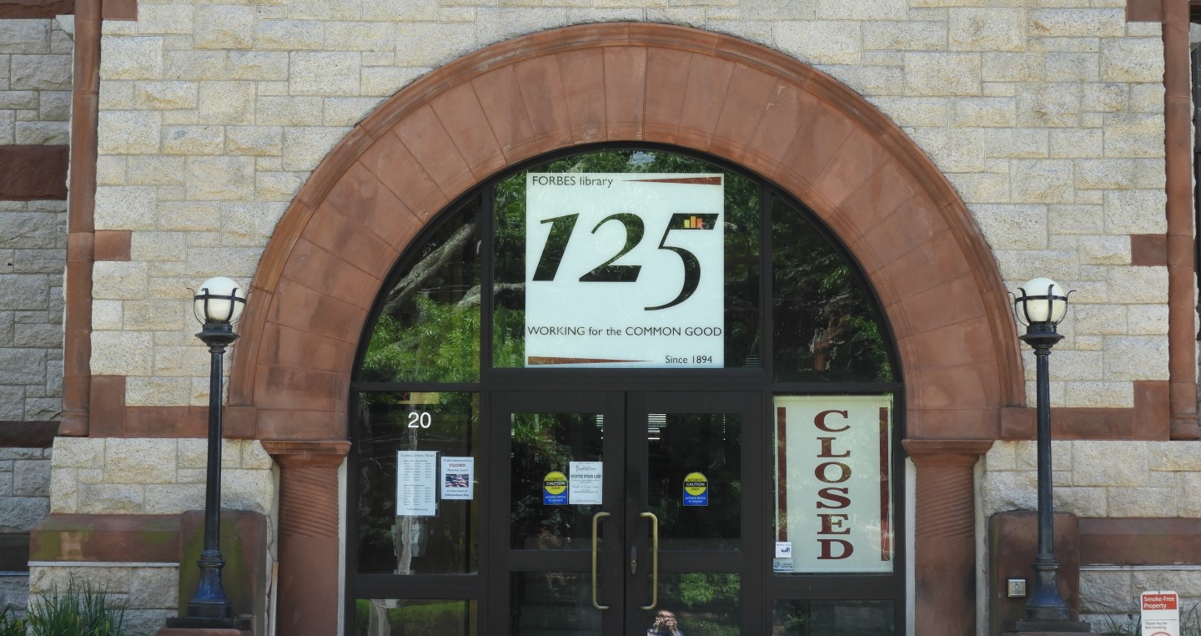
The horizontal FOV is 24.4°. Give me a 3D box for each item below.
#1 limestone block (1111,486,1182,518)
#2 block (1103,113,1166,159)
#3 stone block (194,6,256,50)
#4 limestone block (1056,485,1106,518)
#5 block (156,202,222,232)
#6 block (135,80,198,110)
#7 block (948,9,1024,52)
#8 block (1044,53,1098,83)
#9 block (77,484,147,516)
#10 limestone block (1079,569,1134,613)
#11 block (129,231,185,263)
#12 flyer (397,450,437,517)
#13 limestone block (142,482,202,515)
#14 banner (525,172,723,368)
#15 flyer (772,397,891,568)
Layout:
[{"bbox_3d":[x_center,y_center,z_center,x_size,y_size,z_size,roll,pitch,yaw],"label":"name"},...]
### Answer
[{"bbox_3d":[3.470,1.184,17.767,0.448,0.193,0.200,0,-6,1],"label":"limestone block"},{"bbox_3d":[3.475,-1.175,18.125,0.402,0.303,0.160,0,-6,1],"label":"block"},{"bbox_3d":[-2.498,-1.913,18.545,0.418,0.299,0.250,0,-7,1],"label":"stone block"},{"bbox_3d":[3.046,1.181,17.777,0.362,0.199,0.200,0,-6,1],"label":"limestone block"},{"bbox_3d":[-2.687,-0.650,18.216,0.421,0.188,0.200,0,-6,1],"label":"block"},{"bbox_3d":[-2.880,-1.460,18.497,0.411,0.196,0.250,0,-7,1],"label":"block"},{"bbox_3d":[2.523,-1.873,18.212,0.490,0.293,0.160,0,-6,1],"label":"block"},{"bbox_3d":[3.096,-1.632,18.340,0.357,0.201,0.200,0,-7,0],"label":"block"},{"bbox_3d":[-3.146,1.175,17.946,0.430,0.199,0.200,0,-6,1],"label":"block"},{"bbox_3d":[3.181,1.724,17.513,0.330,0.266,0.200,0,-6,1],"label":"limestone block"},{"bbox_3d":[-2.892,-0.451,18.237,0.359,0.204,0.200,0,-7,0],"label":"block"},{"bbox_3d":[-1.214,1.095,18.401,0.269,0.441,0.005,0,-6,1],"label":"flyer"},{"bbox_3d":[-2.713,1.165,17.843,0.439,0.204,0.160,0,-6,1],"label":"limestone block"},{"bbox_3d":[0.160,-0.320,18.540,1.325,1.317,0.010,0,-6,1],"label":"banner"},{"bbox_3d":[1.534,1.094,18.308,0.782,1.181,0.010,0,-6,1],"label":"flyer"}]

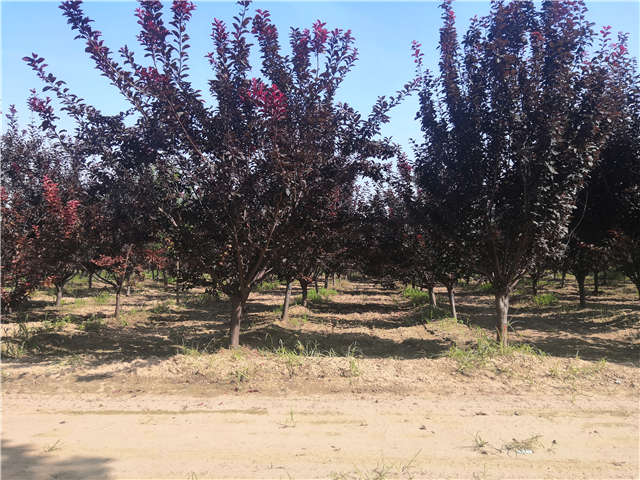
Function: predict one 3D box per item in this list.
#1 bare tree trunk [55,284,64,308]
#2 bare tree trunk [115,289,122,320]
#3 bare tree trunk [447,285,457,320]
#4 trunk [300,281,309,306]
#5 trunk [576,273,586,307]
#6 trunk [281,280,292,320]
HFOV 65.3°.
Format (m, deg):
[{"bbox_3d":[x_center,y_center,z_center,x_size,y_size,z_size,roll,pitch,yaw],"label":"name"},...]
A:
[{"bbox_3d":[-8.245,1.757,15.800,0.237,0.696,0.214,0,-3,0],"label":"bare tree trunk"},{"bbox_3d":[-5.005,1.602,12.400,0.189,0.795,0.170,0,-3,0],"label":"bare tree trunk"},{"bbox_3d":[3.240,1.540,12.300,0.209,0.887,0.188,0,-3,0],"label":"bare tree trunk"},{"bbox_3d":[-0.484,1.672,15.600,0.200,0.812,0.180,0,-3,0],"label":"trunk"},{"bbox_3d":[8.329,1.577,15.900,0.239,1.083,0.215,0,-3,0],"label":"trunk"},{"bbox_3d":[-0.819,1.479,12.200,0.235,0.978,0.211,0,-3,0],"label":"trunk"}]

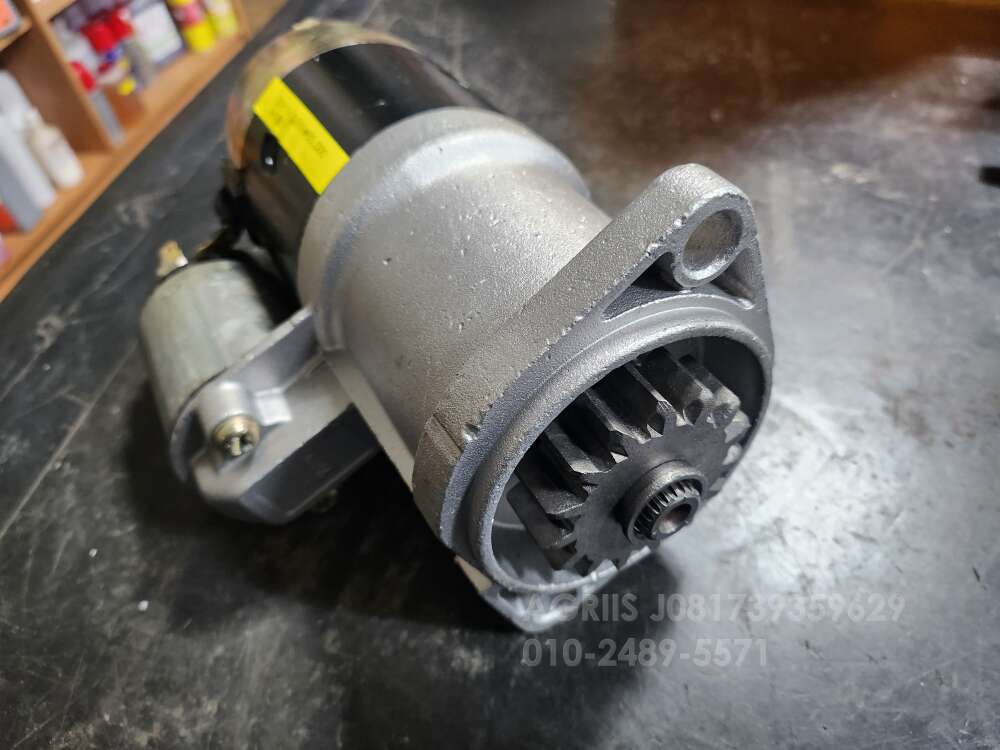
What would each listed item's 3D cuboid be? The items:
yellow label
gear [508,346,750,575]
[{"bbox_3d":[-0.058,-0.069,0.194,0.012,0.001,0.070,-50,47,10],"label":"yellow label"},{"bbox_3d":[0.027,0.020,0.140,0.049,0.049,0.021,-22,46,-18],"label":"gear"}]

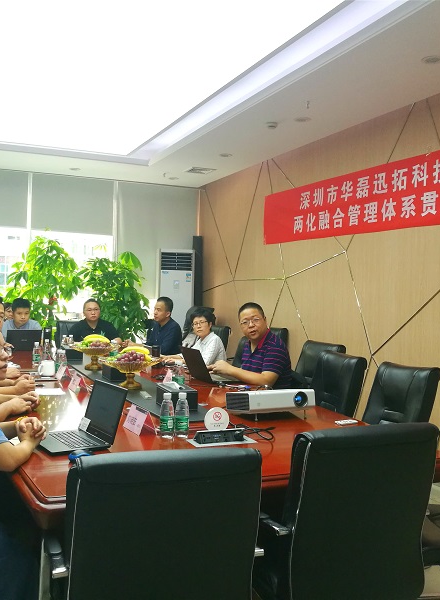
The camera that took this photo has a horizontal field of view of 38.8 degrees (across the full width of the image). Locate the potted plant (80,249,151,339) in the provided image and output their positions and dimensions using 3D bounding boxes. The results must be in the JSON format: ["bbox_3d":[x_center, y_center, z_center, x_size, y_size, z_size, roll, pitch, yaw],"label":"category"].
[{"bbox_3d":[-1.333,0.342,7.792,0.780,1.860,0.780,0,1,-24],"label":"potted plant"}]

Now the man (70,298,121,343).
[{"bbox_3d":[-1.432,0.630,6.984,0.550,1.270,0.800,1,0,-21],"label":"man"}]

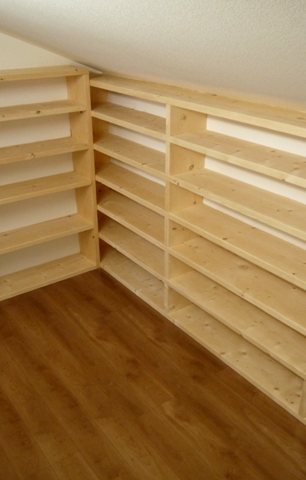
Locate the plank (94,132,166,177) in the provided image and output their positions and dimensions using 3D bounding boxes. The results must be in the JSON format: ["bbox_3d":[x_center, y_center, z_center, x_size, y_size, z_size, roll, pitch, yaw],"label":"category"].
[{"bbox_3d":[-0.127,-0.618,3.318,0.284,0.039,1.094,-18,31,-32],"label":"plank"}]

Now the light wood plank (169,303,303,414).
[{"bbox_3d":[0.552,0.704,2.930,0.284,0.039,1.121,-18,31,-32],"label":"light wood plank"}]

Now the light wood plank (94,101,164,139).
[{"bbox_3d":[-0.128,-0.834,3.212,0.284,0.039,1.094,-18,31,-32],"label":"light wood plank"}]

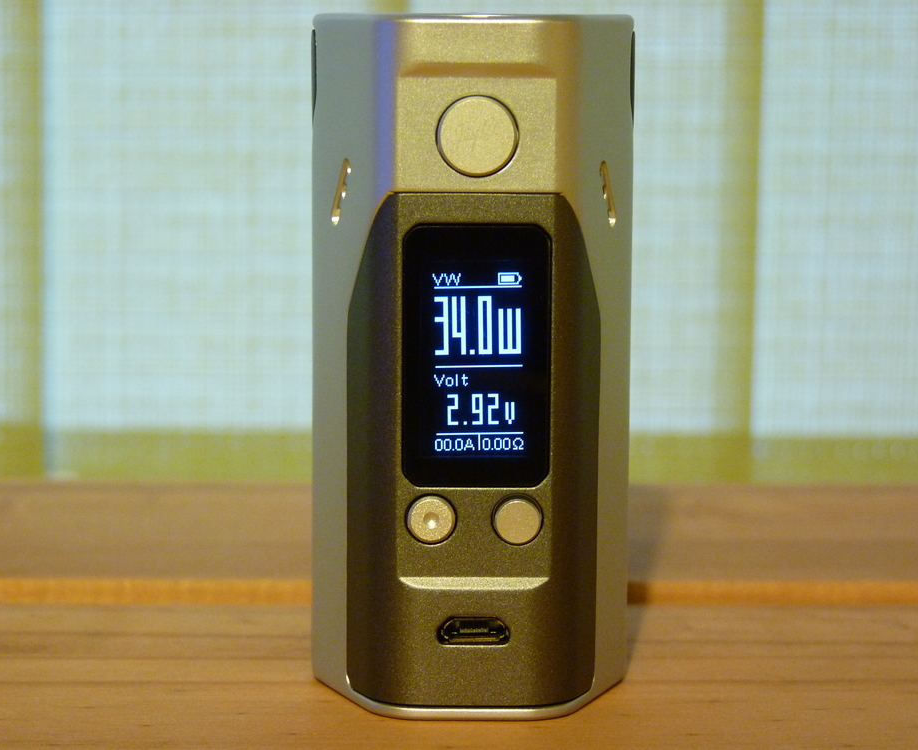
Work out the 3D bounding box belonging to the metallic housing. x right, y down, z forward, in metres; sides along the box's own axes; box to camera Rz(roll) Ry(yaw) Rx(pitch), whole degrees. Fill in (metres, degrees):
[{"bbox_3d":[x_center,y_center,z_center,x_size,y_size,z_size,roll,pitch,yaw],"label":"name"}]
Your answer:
[{"bbox_3d":[0.002,-0.003,0.360,0.040,0.085,0.050,0,7,-1],"label":"metallic housing"}]

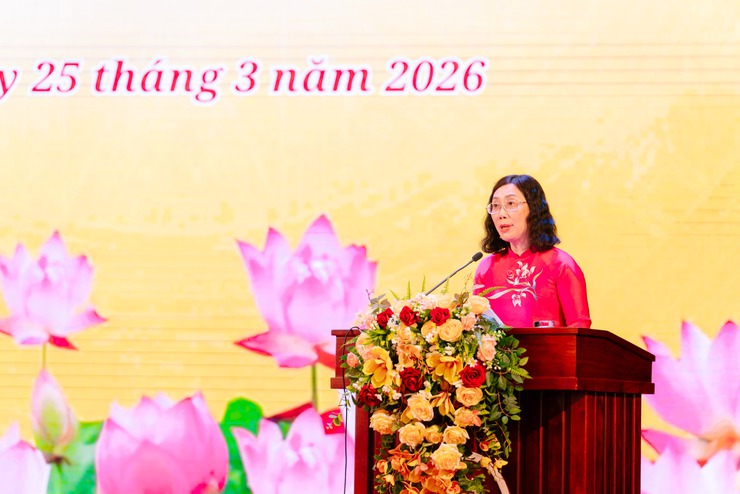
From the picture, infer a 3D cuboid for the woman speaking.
[{"bbox_3d":[0.491,0.561,8.389,0.450,1.610,0.420,-2,-5,28],"label":"woman speaking"}]

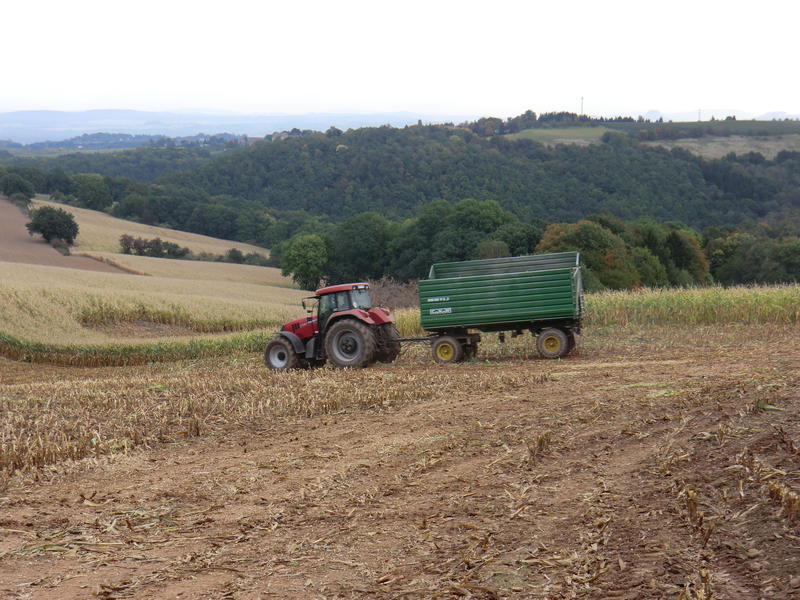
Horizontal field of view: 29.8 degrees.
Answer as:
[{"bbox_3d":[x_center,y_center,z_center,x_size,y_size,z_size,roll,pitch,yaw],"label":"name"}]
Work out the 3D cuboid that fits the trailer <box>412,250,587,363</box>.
[{"bbox_3d":[3.900,0.377,56.966,5.875,3.743,2.500,-4,0,13],"label":"trailer"}]

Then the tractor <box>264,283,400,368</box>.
[{"bbox_3d":[-2.488,1.069,56.021,4.800,3.008,2.520,-5,0,28],"label":"tractor"}]

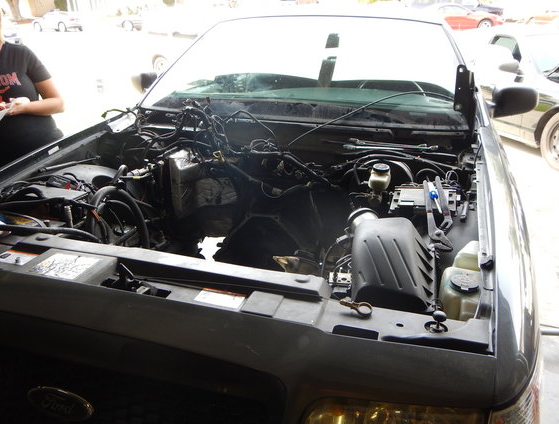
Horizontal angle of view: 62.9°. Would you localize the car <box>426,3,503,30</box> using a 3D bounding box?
[{"bbox_3d":[9.180,-10.150,24.000,4.650,1.370,1.850,3,24,8],"label":"car"}]

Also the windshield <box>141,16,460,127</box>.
[{"bbox_3d":[0.124,-0.718,2.258,1.570,0.130,0.880,7,54,16],"label":"windshield"}]

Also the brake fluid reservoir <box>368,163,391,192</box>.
[{"bbox_3d":[0.359,-0.123,1.640,0.080,0.092,0.090,7,25,16],"label":"brake fluid reservoir"}]

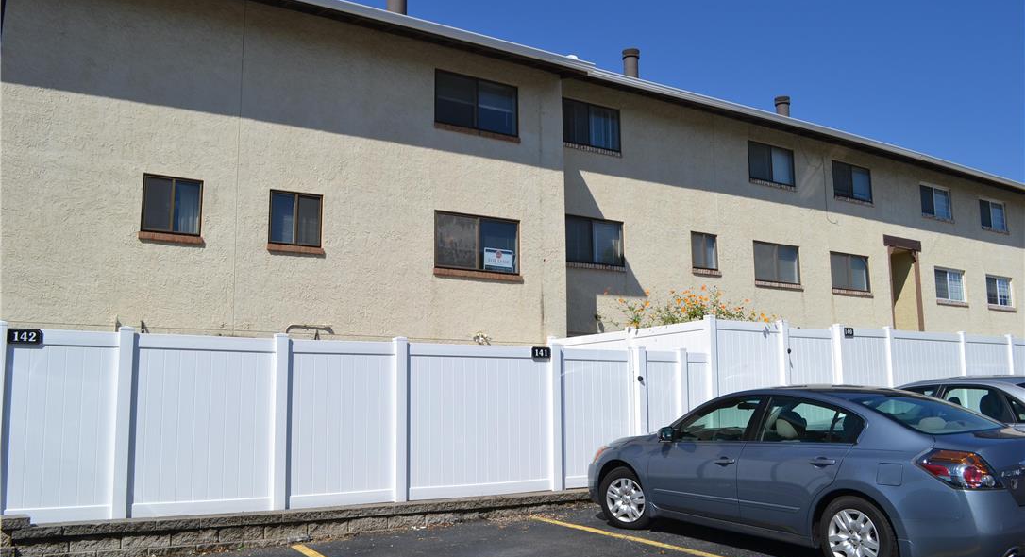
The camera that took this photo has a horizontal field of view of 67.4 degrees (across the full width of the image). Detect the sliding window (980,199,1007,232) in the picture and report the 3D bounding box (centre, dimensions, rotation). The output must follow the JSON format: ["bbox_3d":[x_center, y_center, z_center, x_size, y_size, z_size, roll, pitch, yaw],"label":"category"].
[{"bbox_3d":[16.947,-2.199,27.103,1.781,0.983,0.100,4,-9,-32],"label":"sliding window"}]

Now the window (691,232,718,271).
[{"bbox_3d":[4.781,-0.667,19.158,0.889,0.886,0.100,4,-9,-32],"label":"window"}]

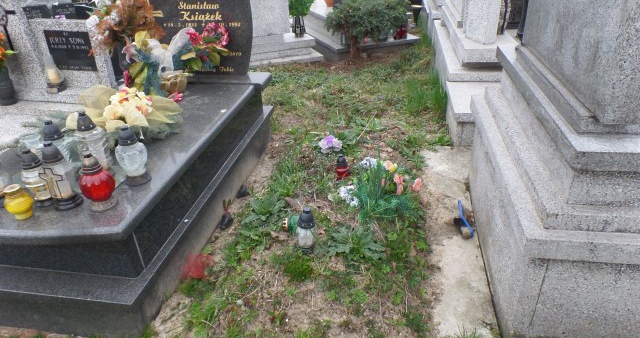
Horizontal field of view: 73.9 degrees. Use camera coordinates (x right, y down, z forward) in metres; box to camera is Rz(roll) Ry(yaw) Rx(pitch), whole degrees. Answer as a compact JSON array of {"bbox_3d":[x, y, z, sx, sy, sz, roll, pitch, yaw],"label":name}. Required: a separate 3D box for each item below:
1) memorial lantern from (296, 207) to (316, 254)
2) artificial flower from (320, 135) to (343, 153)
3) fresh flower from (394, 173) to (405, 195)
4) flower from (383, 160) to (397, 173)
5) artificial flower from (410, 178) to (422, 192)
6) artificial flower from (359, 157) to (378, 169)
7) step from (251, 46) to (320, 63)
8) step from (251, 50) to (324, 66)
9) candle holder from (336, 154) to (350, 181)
[{"bbox_3d":[-0.076,0.316,2.285,0.095,0.250,0.095,-1,28,0],"label":"memorial lantern"},{"bbox_3d":[0.086,-0.223,3.574,0.175,0.110,0.150,-1,28,0],"label":"artificial flower"},{"bbox_3d":[0.482,0.088,2.580,0.065,0.110,0.065,-1,28,0],"label":"fresh flower"},{"bbox_3d":[0.438,-0.016,2.680,0.080,0.080,0.070,-1,28,0],"label":"flower"},{"bbox_3d":[0.586,0.094,2.580,0.065,0.080,0.065,-1,28,0],"label":"artificial flower"},{"bbox_3d":[0.312,-0.035,2.740,0.120,0.080,0.100,-1,28,0],"label":"artificial flower"},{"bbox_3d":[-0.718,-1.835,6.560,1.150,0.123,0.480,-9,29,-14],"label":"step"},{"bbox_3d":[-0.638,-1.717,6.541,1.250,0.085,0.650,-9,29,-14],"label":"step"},{"bbox_3d":[0.167,-0.018,3.064,0.090,0.180,0.090,-1,28,0],"label":"candle holder"}]

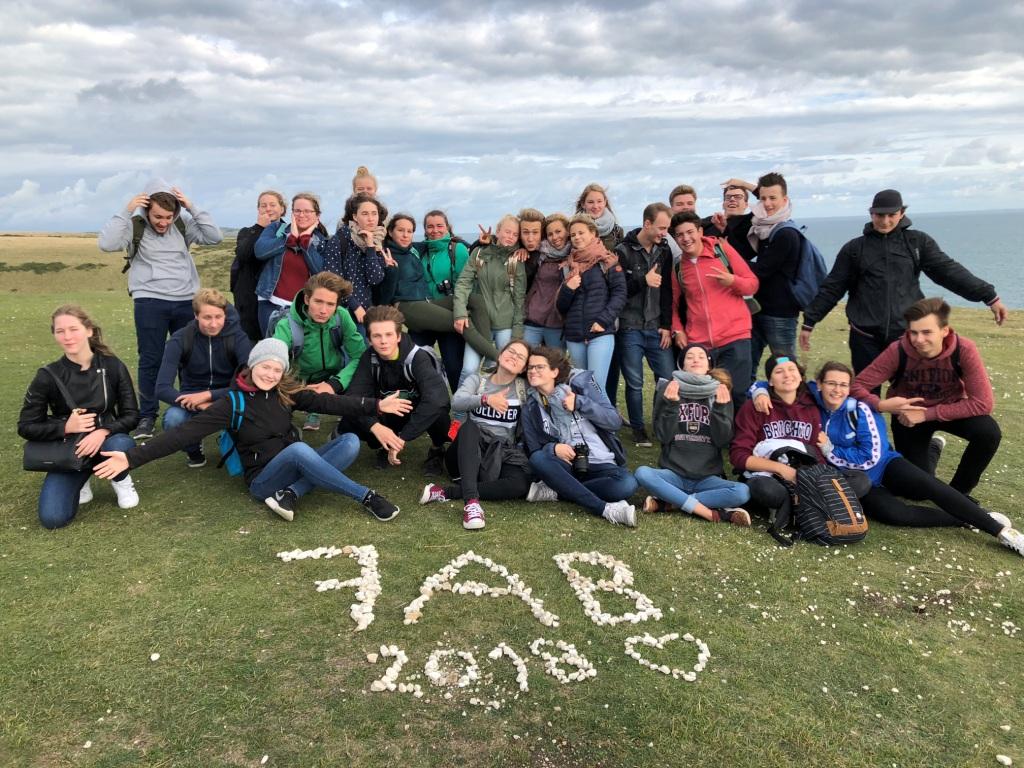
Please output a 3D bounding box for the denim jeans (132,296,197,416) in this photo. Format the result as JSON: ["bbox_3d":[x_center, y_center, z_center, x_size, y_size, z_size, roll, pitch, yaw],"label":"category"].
[{"bbox_3d":[-2.356,-0.213,5.600,0.380,0.920,0.270,-4,11,-11],"label":"denim jeans"}]

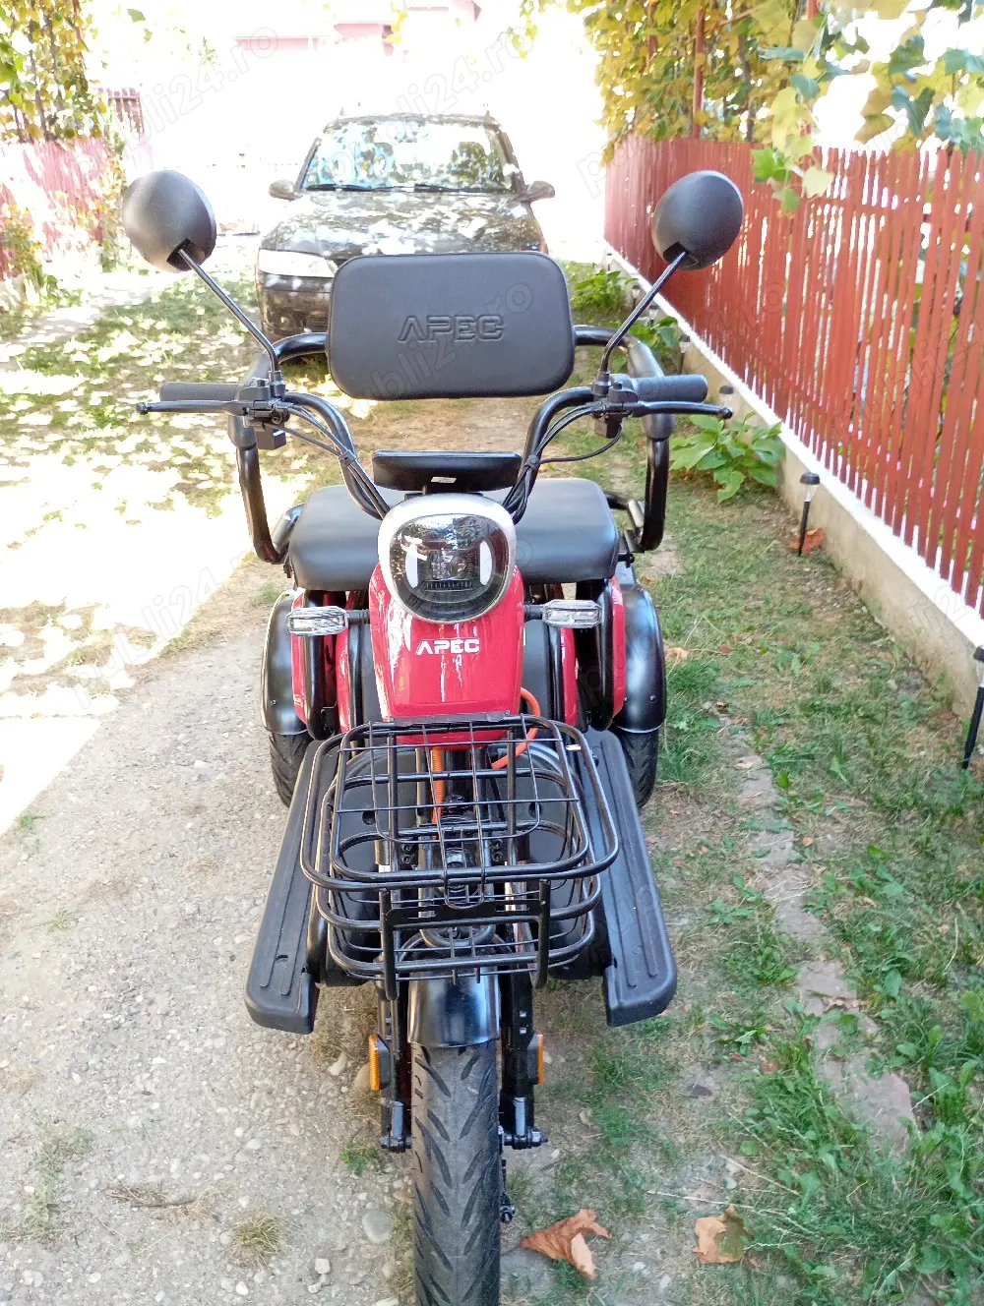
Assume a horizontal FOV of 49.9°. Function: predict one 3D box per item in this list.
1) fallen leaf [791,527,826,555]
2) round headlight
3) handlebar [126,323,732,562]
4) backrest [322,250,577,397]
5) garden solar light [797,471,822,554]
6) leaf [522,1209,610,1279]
[{"bbox_3d":[1.116,-0.391,3.732,0.110,0.070,0.075,-1,26,0],"label":"fallen leaf"},{"bbox_3d":[-0.046,-0.099,1.084,0.140,0.123,0.110,-2,26,-1],"label":"round headlight"},{"bbox_3d":[-0.066,-0.237,1.255,0.710,0.190,0.220,-2,26,-1],"label":"handlebar"},{"bbox_3d":[-0.075,-0.603,1.950,0.450,0.265,0.070,-2,14,-1],"label":"backrest"},{"bbox_3d":[1.078,-0.477,3.647,0.071,0.300,0.071,-1,26,0],"label":"garden solar light"},{"bbox_3d":[0.097,0.779,1.393,0.116,0.036,0.092,-1,26,0],"label":"leaf"}]

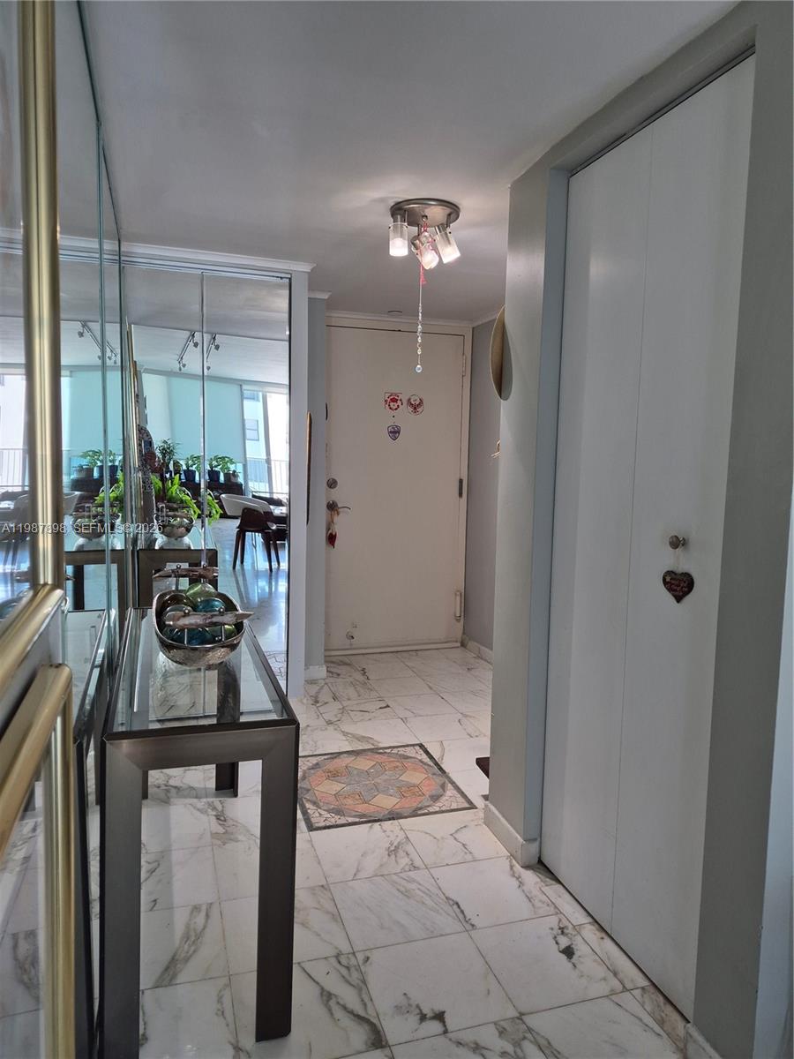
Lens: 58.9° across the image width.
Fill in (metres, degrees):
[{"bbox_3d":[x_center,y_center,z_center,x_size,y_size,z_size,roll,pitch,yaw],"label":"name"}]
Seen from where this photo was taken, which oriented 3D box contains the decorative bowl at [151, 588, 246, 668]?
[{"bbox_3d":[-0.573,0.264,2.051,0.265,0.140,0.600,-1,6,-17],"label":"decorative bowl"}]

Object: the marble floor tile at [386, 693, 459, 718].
[{"bbox_3d":[0.122,0.903,3.578,0.309,0.012,0.315,0,6,-18],"label":"marble floor tile"}]

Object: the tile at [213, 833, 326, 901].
[{"bbox_3d":[-0.388,1.022,2.146,0.303,0.012,0.303,-1,6,-17],"label":"tile"}]

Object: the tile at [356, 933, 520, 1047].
[{"bbox_3d":[0.084,1.081,1.672,0.307,0.012,0.296,0,6,-18],"label":"tile"}]

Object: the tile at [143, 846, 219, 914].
[{"bbox_3d":[-0.678,1.025,2.054,0.303,0.012,0.303,-1,6,-17],"label":"tile"}]

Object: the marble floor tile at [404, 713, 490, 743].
[{"bbox_3d":[0.213,0.933,3.283,0.315,0.012,0.306,0,6,-18],"label":"marble floor tile"}]

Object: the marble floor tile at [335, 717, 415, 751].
[{"bbox_3d":[-0.089,0.934,3.196,0.321,0.012,0.310,0,6,-18],"label":"marble floor tile"}]

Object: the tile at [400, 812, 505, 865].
[{"bbox_3d":[0.182,1.016,2.325,0.282,0.012,0.303,-1,6,-17],"label":"tile"}]

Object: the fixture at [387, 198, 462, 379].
[{"bbox_3d":[0.096,-0.858,2.552,0.255,0.580,0.262,1,5,0],"label":"fixture"}]

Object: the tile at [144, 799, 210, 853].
[{"bbox_3d":[-0.769,0.997,2.343,0.303,0.012,0.303,-1,6,-17],"label":"tile"}]

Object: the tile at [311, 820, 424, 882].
[{"bbox_3d":[-0.098,1.024,2.236,0.307,0.012,0.296,0,6,-18],"label":"tile"}]

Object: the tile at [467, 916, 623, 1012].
[{"bbox_3d":[0.362,1.079,1.759,0.278,0.012,0.297,0,6,-18],"label":"tile"}]

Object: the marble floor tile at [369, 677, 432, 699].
[{"bbox_3d":[0.026,0.871,3.862,0.303,0.012,0.303,-1,6,-17],"label":"marble floor tile"}]

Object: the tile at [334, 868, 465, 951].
[{"bbox_3d":[-0.009,1.053,1.954,0.304,0.012,0.299,0,6,-18],"label":"tile"}]

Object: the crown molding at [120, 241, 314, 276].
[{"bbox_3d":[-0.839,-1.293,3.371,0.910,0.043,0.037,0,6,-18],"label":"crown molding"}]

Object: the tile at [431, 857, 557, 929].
[{"bbox_3d":[0.269,1.051,2.041,0.275,0.012,0.299,0,6,-18],"label":"tile"}]

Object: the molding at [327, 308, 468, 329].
[{"bbox_3d":[0.003,-1.298,4.378,1.024,0.048,0.045,-1,6,-17],"label":"molding"}]

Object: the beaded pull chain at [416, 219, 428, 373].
[{"bbox_3d":[0.090,-0.846,2.551,0.042,0.560,0.035,-1,6,-17],"label":"beaded pull chain"}]

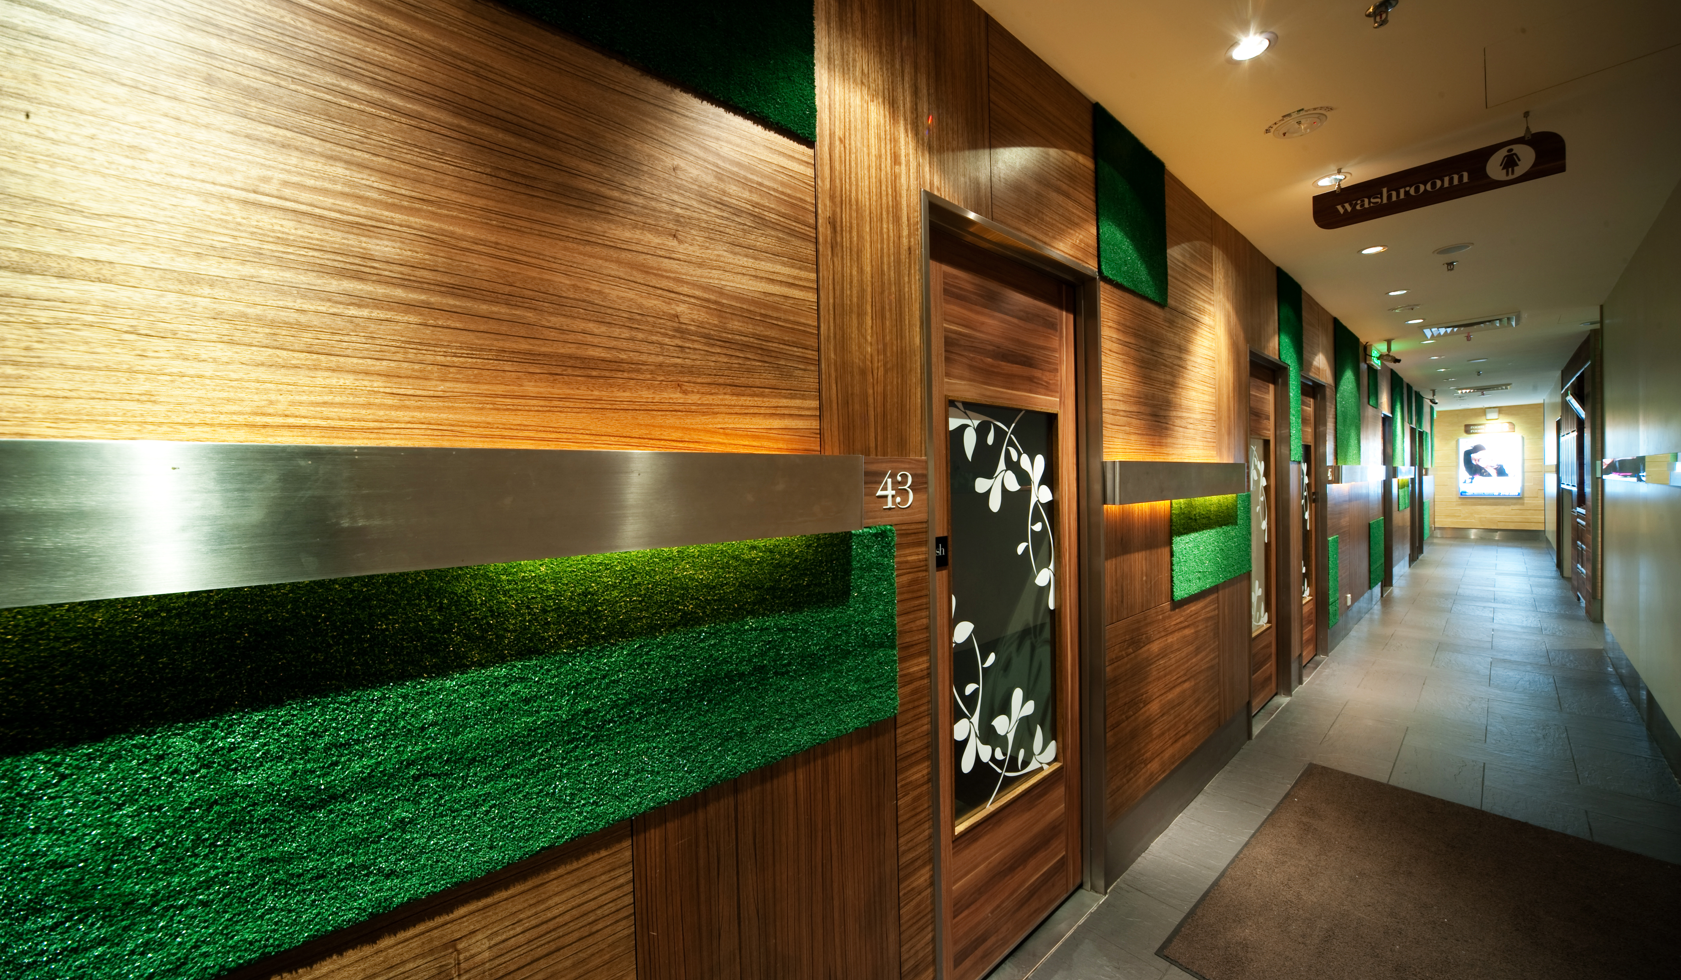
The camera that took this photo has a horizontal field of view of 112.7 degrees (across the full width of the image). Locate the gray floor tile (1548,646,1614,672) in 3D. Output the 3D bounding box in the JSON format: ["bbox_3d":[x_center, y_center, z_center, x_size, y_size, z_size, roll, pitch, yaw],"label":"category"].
[{"bbox_3d":[5.659,1.313,4.286,0.624,0.010,0.293,-2,1,-40],"label":"gray floor tile"}]

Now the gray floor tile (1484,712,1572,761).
[{"bbox_3d":[3.814,1.367,3.120,0.647,0.015,0.294,-2,1,-40],"label":"gray floor tile"}]

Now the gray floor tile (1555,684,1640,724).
[{"bbox_3d":[4.701,1.345,3.480,0.617,0.015,0.294,-2,1,-40],"label":"gray floor tile"}]

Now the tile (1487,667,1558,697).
[{"bbox_3d":[4.748,1.338,3.898,0.616,0.010,0.293,-2,1,-40],"label":"tile"}]

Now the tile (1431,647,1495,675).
[{"bbox_3d":[4.788,1.335,4.325,0.603,0.015,0.292,-2,1,-40],"label":"tile"}]

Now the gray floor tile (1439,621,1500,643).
[{"bbox_3d":[5.721,1.301,5.103,0.616,0.010,0.296,-2,1,-40],"label":"gray floor tile"}]

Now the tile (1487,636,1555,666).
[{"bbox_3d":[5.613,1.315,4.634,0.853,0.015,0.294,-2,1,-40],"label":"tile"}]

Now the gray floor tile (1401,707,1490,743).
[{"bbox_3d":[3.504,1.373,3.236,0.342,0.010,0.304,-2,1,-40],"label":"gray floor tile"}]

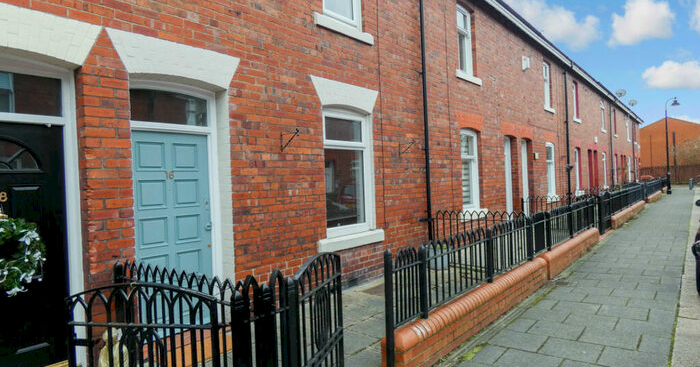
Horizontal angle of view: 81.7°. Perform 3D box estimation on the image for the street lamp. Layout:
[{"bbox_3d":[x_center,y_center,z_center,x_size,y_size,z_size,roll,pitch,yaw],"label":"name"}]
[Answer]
[{"bbox_3d":[22.018,-2.570,27.555,0.830,6.500,0.460,-2,0,41],"label":"street lamp"}]

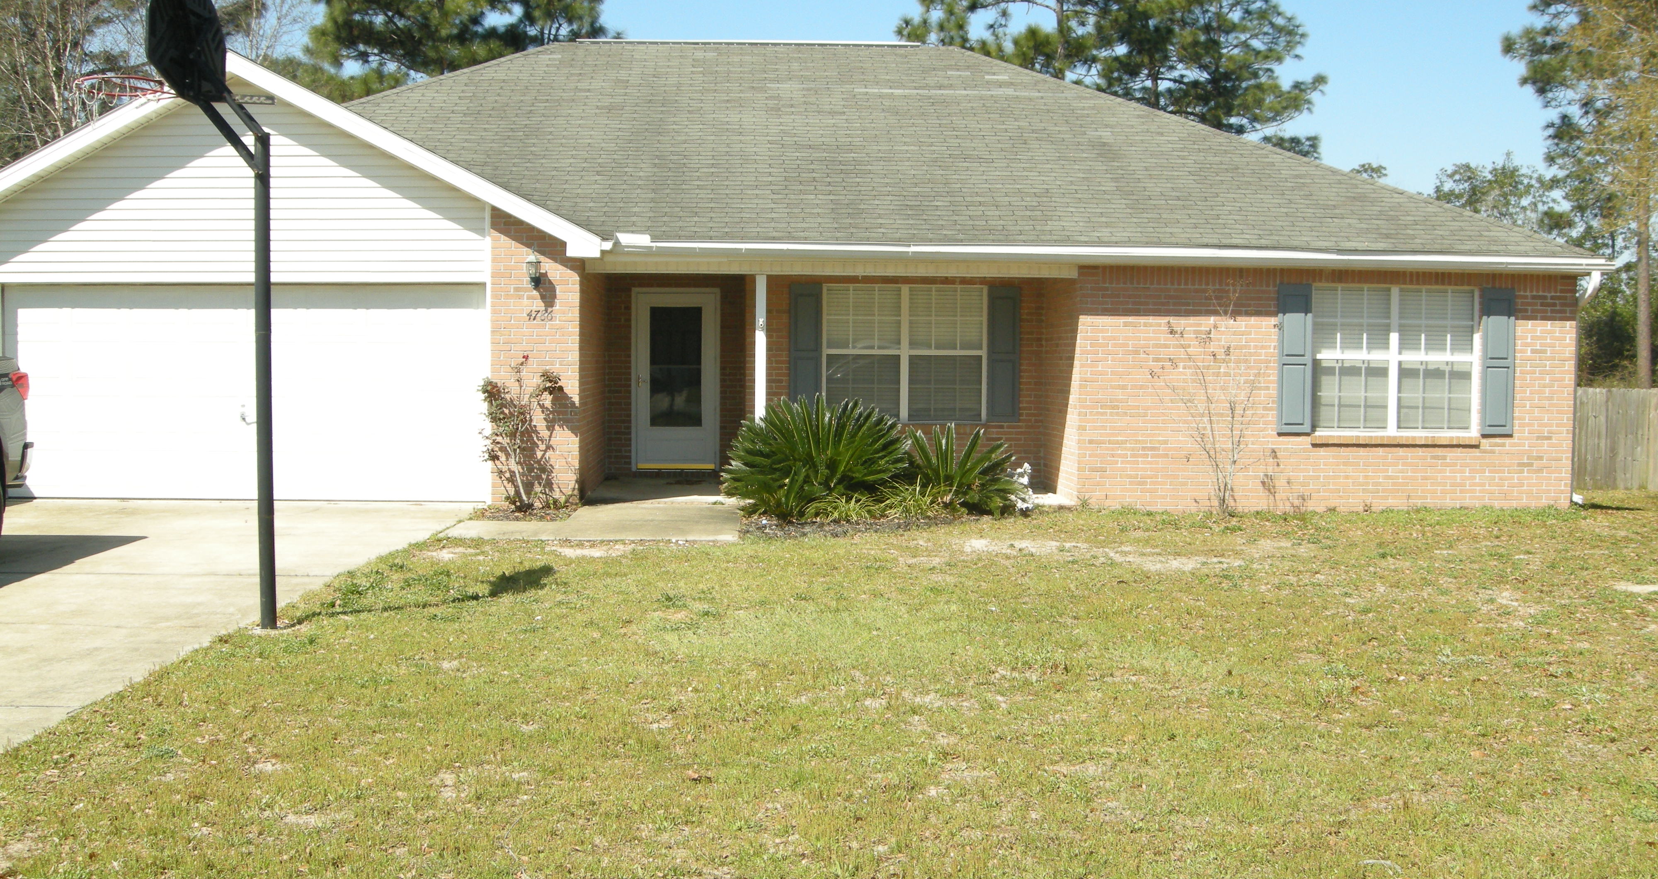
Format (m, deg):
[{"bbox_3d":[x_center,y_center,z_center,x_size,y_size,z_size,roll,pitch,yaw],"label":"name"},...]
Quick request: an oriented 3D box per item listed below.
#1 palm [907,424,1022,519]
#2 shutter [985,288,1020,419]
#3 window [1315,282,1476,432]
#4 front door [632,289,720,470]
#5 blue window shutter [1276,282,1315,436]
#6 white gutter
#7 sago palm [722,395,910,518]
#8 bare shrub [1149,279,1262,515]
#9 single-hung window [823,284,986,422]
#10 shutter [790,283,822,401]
[{"bbox_3d":[1.283,0.294,16.200,1.200,0.880,1.150,0,3,-2],"label":"palm"},{"bbox_3d":[1.921,-0.933,18.402,0.365,1.500,0.035,0,3,-2],"label":"shutter"},{"bbox_3d":[5.693,-0.795,16.861,1.760,1.500,0.100,0,3,-2],"label":"window"},{"bbox_3d":[-1.772,-0.688,19.465,1.010,2.080,0.090,0,3,-2],"label":"front door"},{"bbox_3d":[4.746,-0.820,17.070,0.355,1.520,0.040,0,3,-2],"label":"blue window shutter"},{"bbox_3d":[2.838,-1.800,16.580,10.200,0.150,0.140,0,3,-2],"label":"white gutter"},{"bbox_3d":[-0.124,0.155,16.000,1.750,1.140,1.650,0,3,-2],"label":"sago palm"},{"bbox_3d":[3.726,-0.430,16.600,1.140,2.360,0.900,0,3,-2],"label":"bare shrub"},{"bbox_3d":[0.840,-0.940,18.433,1.810,1.500,0.100,0,3,-2],"label":"single-hung window"},{"bbox_3d":[-0.257,-0.971,18.570,0.355,1.500,0.040,0,3,-2],"label":"shutter"}]

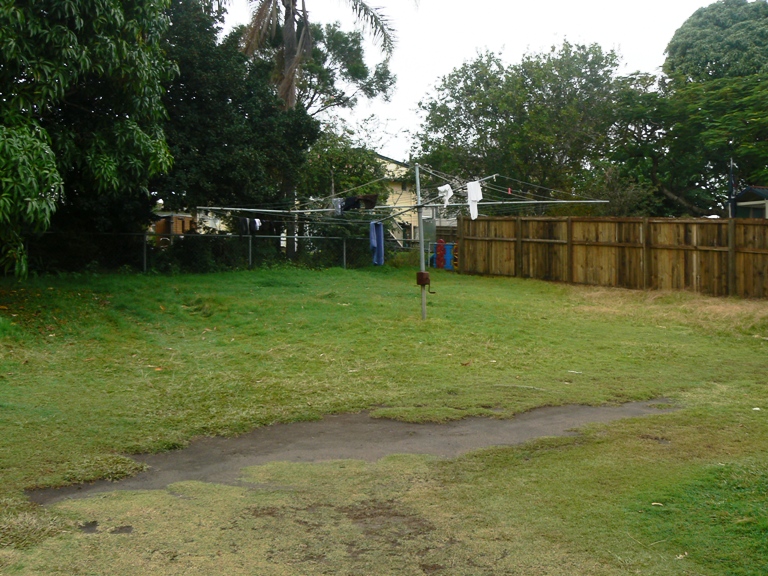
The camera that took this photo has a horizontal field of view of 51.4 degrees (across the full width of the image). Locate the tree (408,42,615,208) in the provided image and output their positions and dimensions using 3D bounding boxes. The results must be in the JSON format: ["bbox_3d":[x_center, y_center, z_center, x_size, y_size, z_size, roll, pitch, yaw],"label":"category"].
[{"bbox_3d":[5.500,-5.650,33.000,8.500,9.000,7.800,0,1,0],"label":"tree"}]

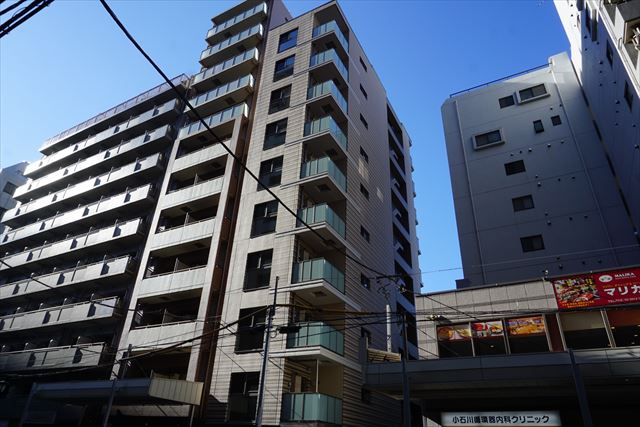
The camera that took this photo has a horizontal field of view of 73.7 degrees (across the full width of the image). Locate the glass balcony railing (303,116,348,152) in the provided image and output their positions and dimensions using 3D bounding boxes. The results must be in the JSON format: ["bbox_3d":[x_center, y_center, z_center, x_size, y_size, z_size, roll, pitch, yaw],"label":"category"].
[{"bbox_3d":[0.348,-4.518,25.197,1.730,1.070,2.153,-13,-35,24],"label":"glass balcony railing"}]

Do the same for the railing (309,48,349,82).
[{"bbox_3d":[0.606,-9.592,28.351,1.730,1.070,2.153,-13,-35,24],"label":"railing"}]

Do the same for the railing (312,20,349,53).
[{"bbox_3d":[0.735,-12.129,29.927,1.730,1.070,2.153,-13,-35,24],"label":"railing"}]

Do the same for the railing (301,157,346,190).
[{"bbox_3d":[0.219,-1.980,23.621,1.730,1.070,2.153,-13,-35,24],"label":"railing"}]

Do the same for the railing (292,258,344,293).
[{"bbox_3d":[-0.039,3.094,20.467,1.730,1.070,2.153,-13,-35,24],"label":"railing"}]

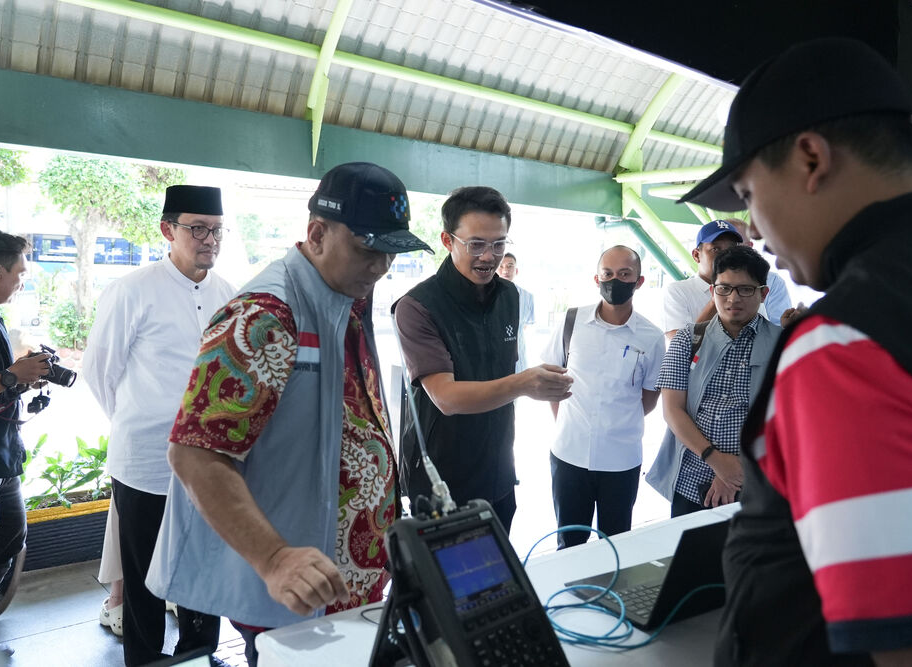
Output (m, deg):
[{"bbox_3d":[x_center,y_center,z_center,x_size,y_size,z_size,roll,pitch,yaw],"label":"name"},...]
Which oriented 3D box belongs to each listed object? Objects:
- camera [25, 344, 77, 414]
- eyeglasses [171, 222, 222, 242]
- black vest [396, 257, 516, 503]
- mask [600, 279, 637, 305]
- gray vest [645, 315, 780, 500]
[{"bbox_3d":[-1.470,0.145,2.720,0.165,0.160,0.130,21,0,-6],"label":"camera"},{"bbox_3d":[-0.863,-0.346,2.465,0.145,0.045,0.142,18,11,30],"label":"eyeglasses"},{"bbox_3d":[0.007,0.130,2.120,0.430,0.670,0.280,-2,5,-42],"label":"black vest"},{"bbox_3d":[0.605,-0.161,2.800,0.145,0.110,0.090,2,6,18],"label":"mask"},{"bbox_3d":[0.881,0.250,2.500,0.470,0.620,0.300,3,4,28],"label":"gray vest"}]

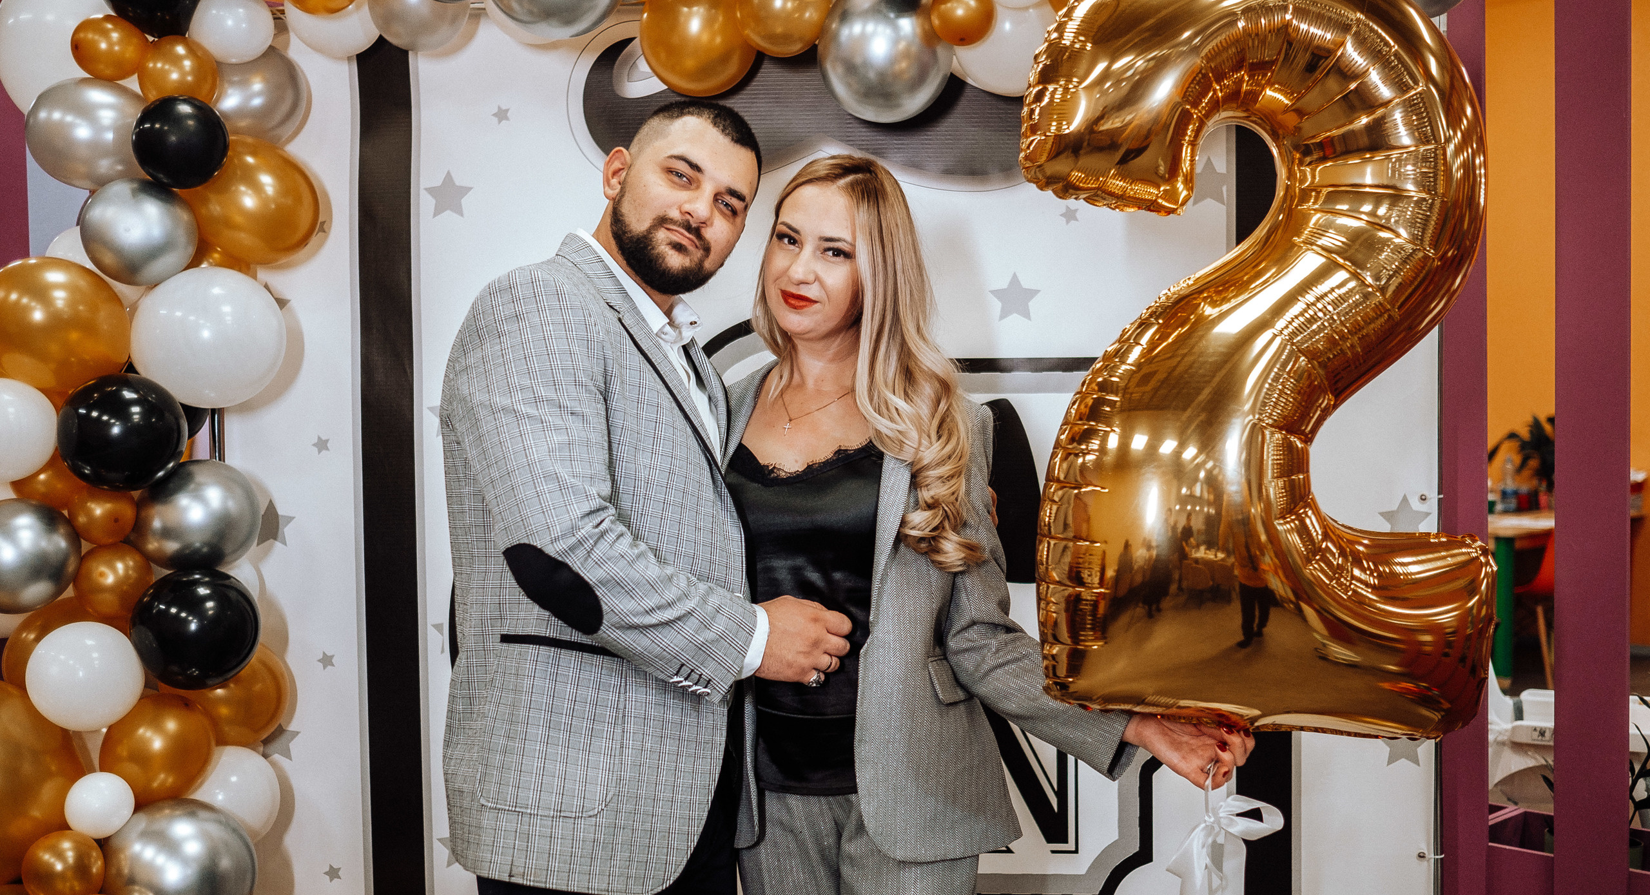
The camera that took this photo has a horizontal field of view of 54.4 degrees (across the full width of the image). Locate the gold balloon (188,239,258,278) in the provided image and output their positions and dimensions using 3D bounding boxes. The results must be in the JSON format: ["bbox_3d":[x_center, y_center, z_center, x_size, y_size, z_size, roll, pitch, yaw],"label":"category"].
[{"bbox_3d":[-0.973,-0.284,2.520,0.129,0.134,0.136,0,1,0],"label":"gold balloon"}]

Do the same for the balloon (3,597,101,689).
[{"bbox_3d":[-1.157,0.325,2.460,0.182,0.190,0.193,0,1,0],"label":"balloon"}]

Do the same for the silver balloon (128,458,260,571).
[{"bbox_3d":[-0.939,0.104,2.390,0.179,0.180,0.189,-1,2,-22],"label":"silver balloon"}]

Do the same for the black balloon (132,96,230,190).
[{"bbox_3d":[-0.915,-0.432,2.280,0.134,0.132,0.140,0,2,0],"label":"black balloon"}]

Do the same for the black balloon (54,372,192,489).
[{"bbox_3d":[-0.998,-0.020,2.280,0.170,0.172,0.181,-1,2,-24],"label":"black balloon"}]

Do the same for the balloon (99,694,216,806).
[{"bbox_3d":[-0.965,0.437,2.320,0.163,0.162,0.168,0,2,0],"label":"balloon"}]

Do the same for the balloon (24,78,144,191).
[{"bbox_3d":[-1.132,-0.480,2.460,0.174,0.169,0.171,0,1,0],"label":"balloon"}]

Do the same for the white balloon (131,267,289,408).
[{"bbox_3d":[-0.926,-0.164,2.410,0.217,0.212,0.215,0,1,0],"label":"white balloon"}]

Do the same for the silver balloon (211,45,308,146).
[{"bbox_3d":[-0.905,-0.560,2.550,0.156,0.160,0.158,0,1,0],"label":"silver balloon"}]

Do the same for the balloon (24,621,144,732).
[{"bbox_3d":[-1.090,0.336,2.360,0.160,0.163,0.166,0,1,0],"label":"balloon"}]

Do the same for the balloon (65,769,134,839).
[{"bbox_3d":[-0.989,0.488,2.190,0.089,0.090,0.094,-2,2,-25],"label":"balloon"}]

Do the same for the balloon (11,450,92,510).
[{"bbox_3d":[-1.198,0.033,2.500,0.125,0.130,0.128,0,1,0],"label":"balloon"}]

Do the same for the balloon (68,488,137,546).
[{"bbox_3d":[-1.090,0.104,2.420,0.096,0.091,0.098,0,1,0],"label":"balloon"}]

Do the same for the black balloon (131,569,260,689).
[{"bbox_3d":[-0.914,0.264,2.330,0.176,0.178,0.187,-1,2,-22],"label":"black balloon"}]

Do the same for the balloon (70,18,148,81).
[{"bbox_3d":[-1.016,-0.566,2.280,0.108,0.093,0.098,0,2,0],"label":"balloon"}]

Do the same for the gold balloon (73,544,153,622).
[{"bbox_3d":[-1.091,0.204,2.460,0.114,0.120,0.123,0,1,0],"label":"gold balloon"}]

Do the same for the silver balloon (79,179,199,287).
[{"bbox_3d":[-0.988,-0.309,2.310,0.157,0.158,0.166,-1,2,-23],"label":"silver balloon"}]

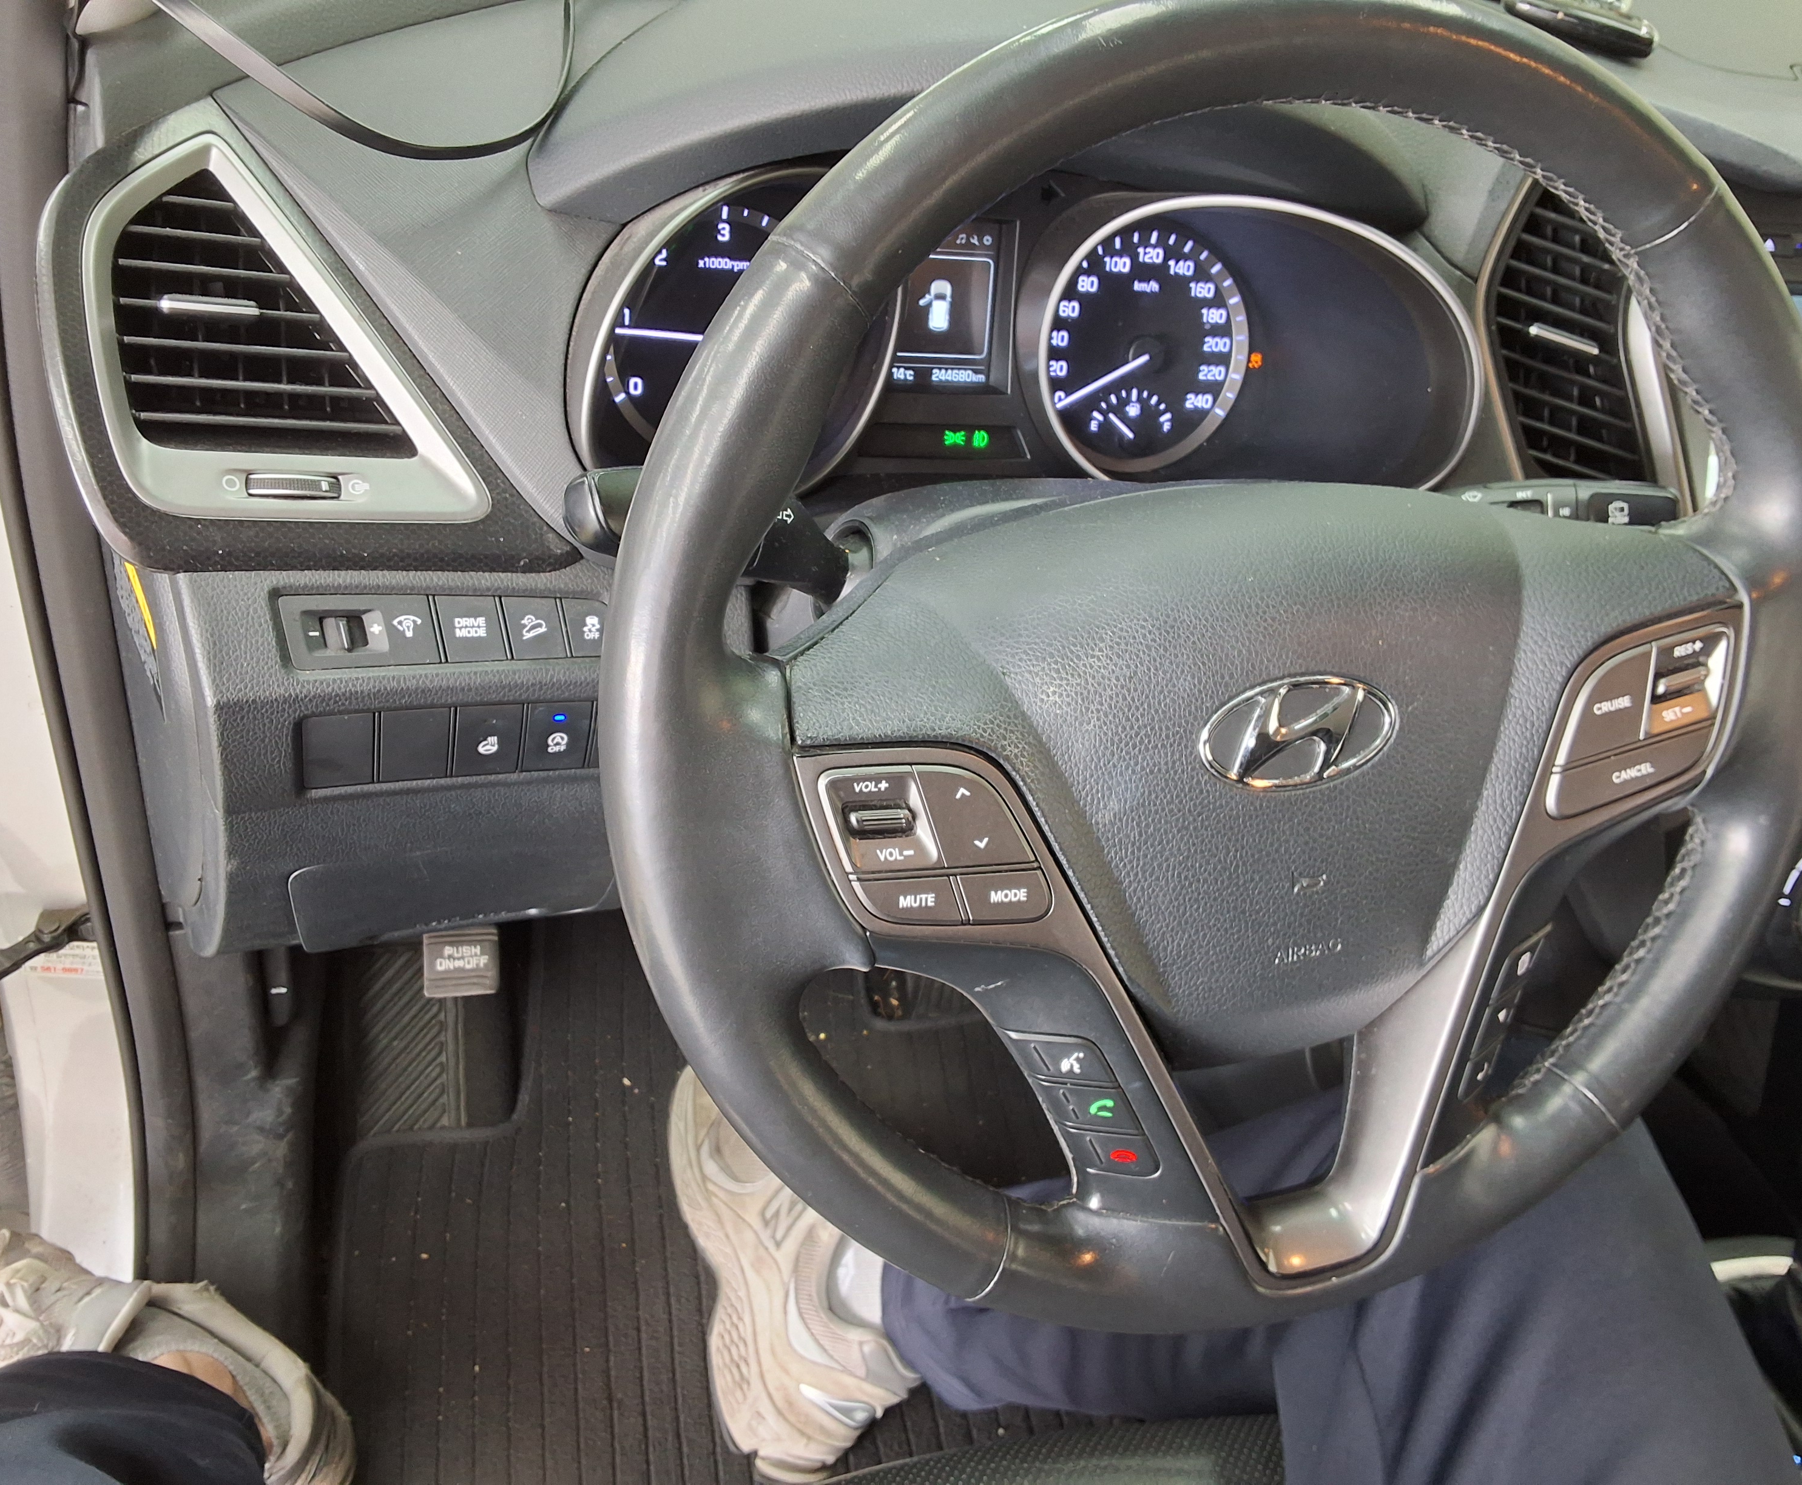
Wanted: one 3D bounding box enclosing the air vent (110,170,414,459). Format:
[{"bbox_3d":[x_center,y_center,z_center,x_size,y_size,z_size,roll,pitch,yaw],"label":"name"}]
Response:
[{"bbox_3d":[-0.203,-0.135,0.512,0.085,0.086,0.030,-3,10,-17],"label":"air vent"}]

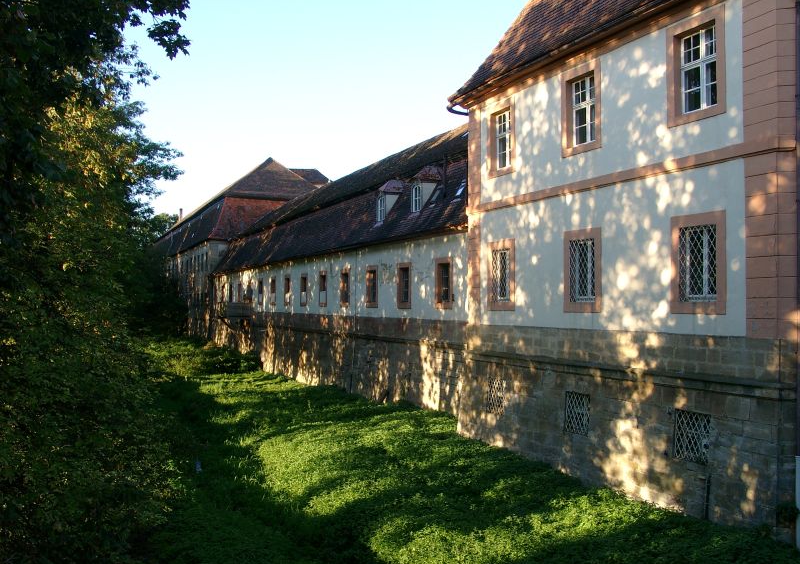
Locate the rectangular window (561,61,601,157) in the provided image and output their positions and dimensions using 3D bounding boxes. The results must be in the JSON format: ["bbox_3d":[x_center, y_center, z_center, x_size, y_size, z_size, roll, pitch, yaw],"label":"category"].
[{"bbox_3d":[4.366,-4.064,18.630,0.220,2.040,1.490,1,-2,-24],"label":"rectangular window"}]

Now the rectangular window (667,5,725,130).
[{"bbox_3d":[5.636,-4.024,14.874,0.200,1.971,1.419,1,-2,-23],"label":"rectangular window"}]

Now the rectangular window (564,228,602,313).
[{"bbox_3d":[4.371,-0.244,18.518,0.220,1.931,1.398,1,-2,-24],"label":"rectangular window"}]

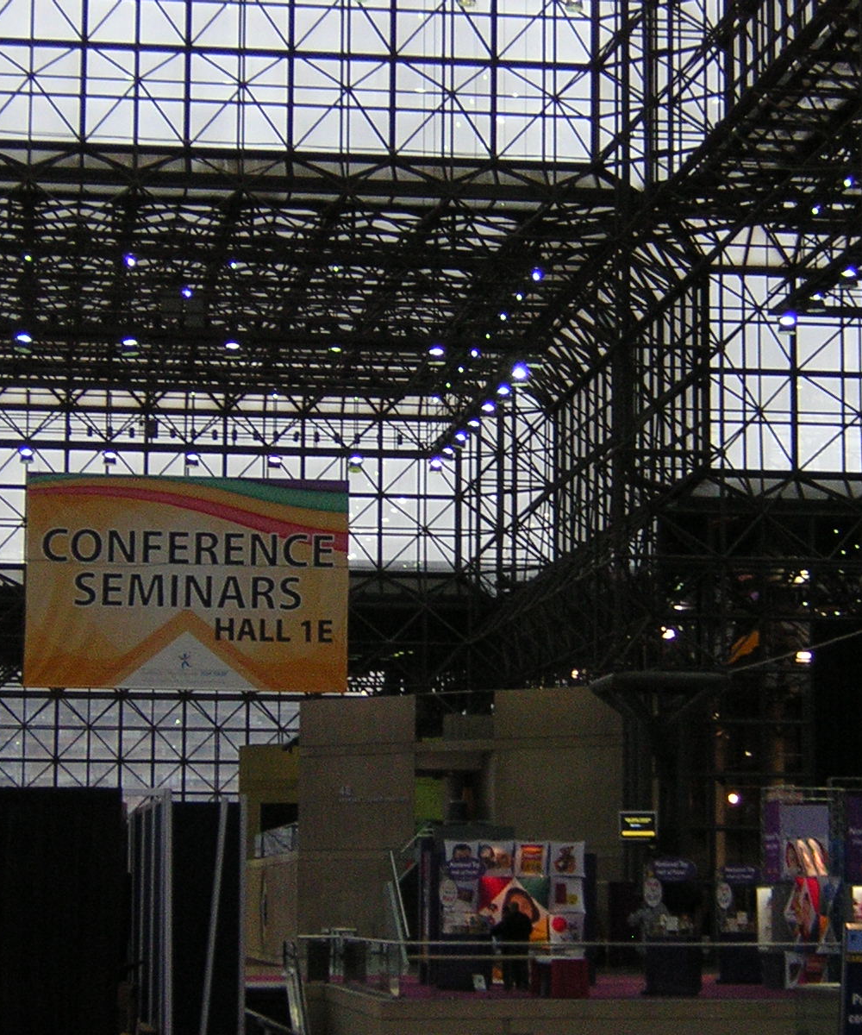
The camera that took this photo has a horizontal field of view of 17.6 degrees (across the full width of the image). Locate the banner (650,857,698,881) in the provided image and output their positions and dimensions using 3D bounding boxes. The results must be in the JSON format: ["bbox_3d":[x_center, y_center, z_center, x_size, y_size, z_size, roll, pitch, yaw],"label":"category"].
[{"bbox_3d":[4.462,6.446,51.102,0.860,0.460,0.050,1,-8,-8],"label":"banner"}]

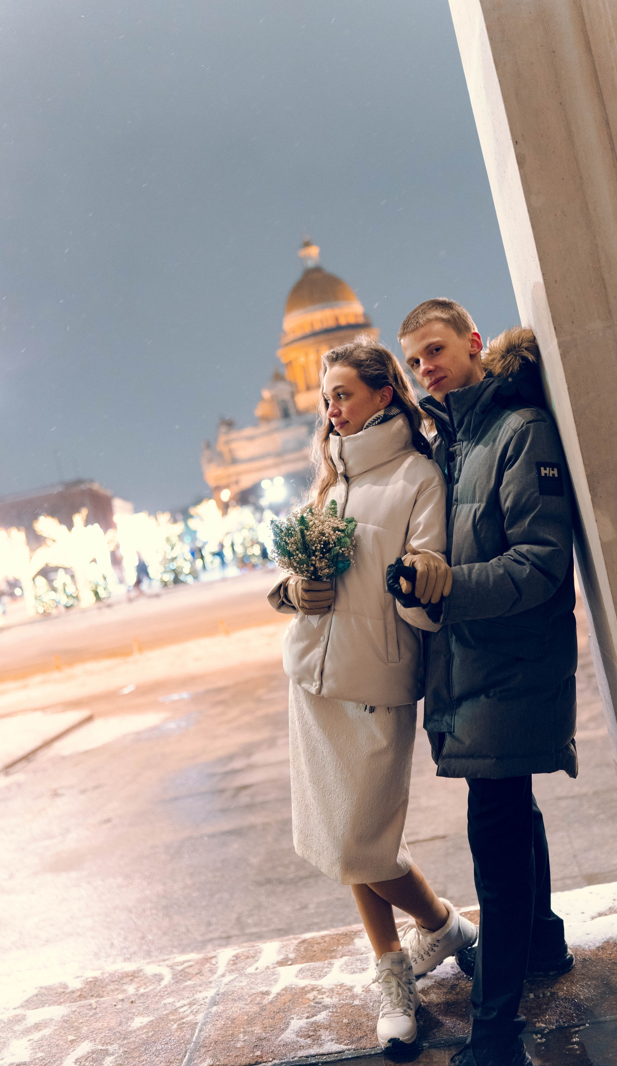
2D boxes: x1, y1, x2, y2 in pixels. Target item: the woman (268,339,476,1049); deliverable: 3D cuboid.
[{"bbox_3d":[0.162,0.385,2.570,0.450,1.670,0.530,-8,1,-42],"label":"woman"}]

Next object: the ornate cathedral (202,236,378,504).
[{"bbox_3d":[9.700,-54.000,363.000,106.000,101.500,96.000,-12,0,-7],"label":"ornate cathedral"}]

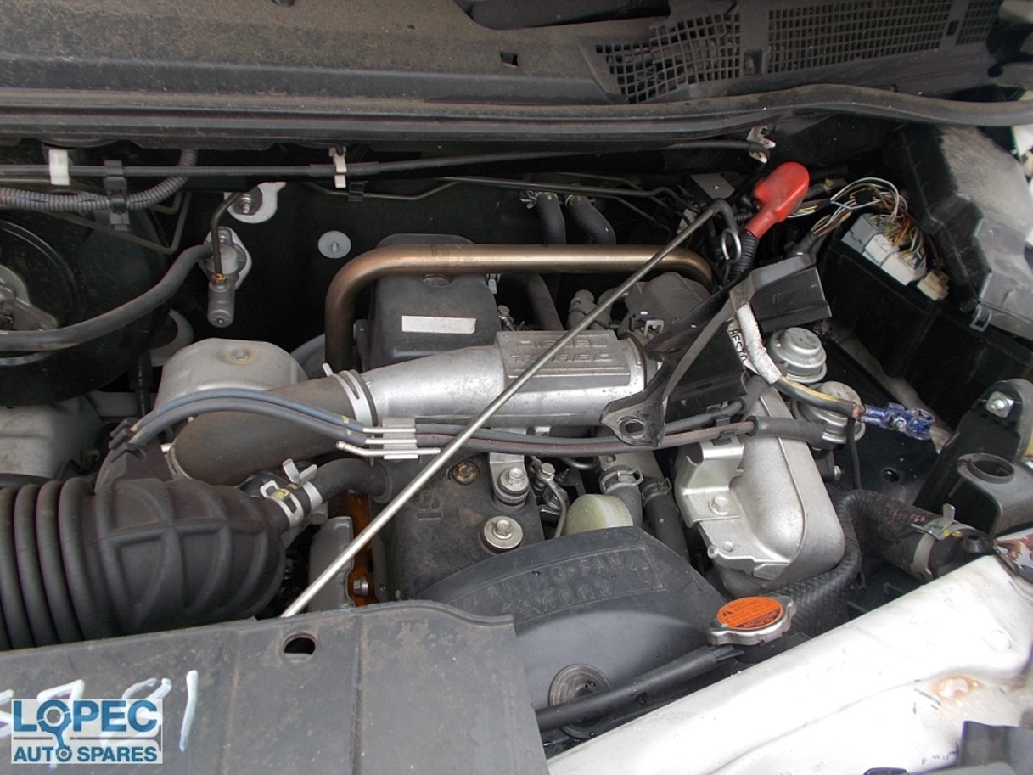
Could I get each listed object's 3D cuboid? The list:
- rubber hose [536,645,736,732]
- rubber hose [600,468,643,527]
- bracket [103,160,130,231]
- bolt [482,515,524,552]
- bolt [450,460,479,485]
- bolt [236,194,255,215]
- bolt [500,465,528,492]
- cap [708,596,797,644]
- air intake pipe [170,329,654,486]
[{"bbox_3d":[0.078,0.209,0.538,0.172,0.015,0.015,-13,40,-15],"label":"rubber hose"},{"bbox_3d":[0.103,0.111,0.725,0.040,0.090,0.042,-8,30,-9],"label":"rubber hose"},{"bbox_3d":[-0.413,-0.198,0.800,0.026,0.074,0.023,-3,38,-13],"label":"bracket"},{"bbox_3d":[-0.012,0.129,0.682,0.036,0.024,0.036,2,40,-16],"label":"bolt"},{"bbox_3d":[-0.049,0.081,0.735,0.026,0.014,0.026,-3,38,-13],"label":"bolt"},{"bbox_3d":[-0.301,-0.203,0.860,0.018,0.018,0.024,-4,39,-13],"label":"bolt"},{"bbox_3d":[-0.002,0.084,0.708,0.026,0.019,0.026,-3,38,-13],"label":"bolt"},{"bbox_3d":[0.173,0.170,0.570,0.064,0.018,0.057,-17,15,-19],"label":"cap"},{"bbox_3d":[-0.087,0.020,0.730,0.432,0.095,0.086,-9,39,-8],"label":"air intake pipe"}]

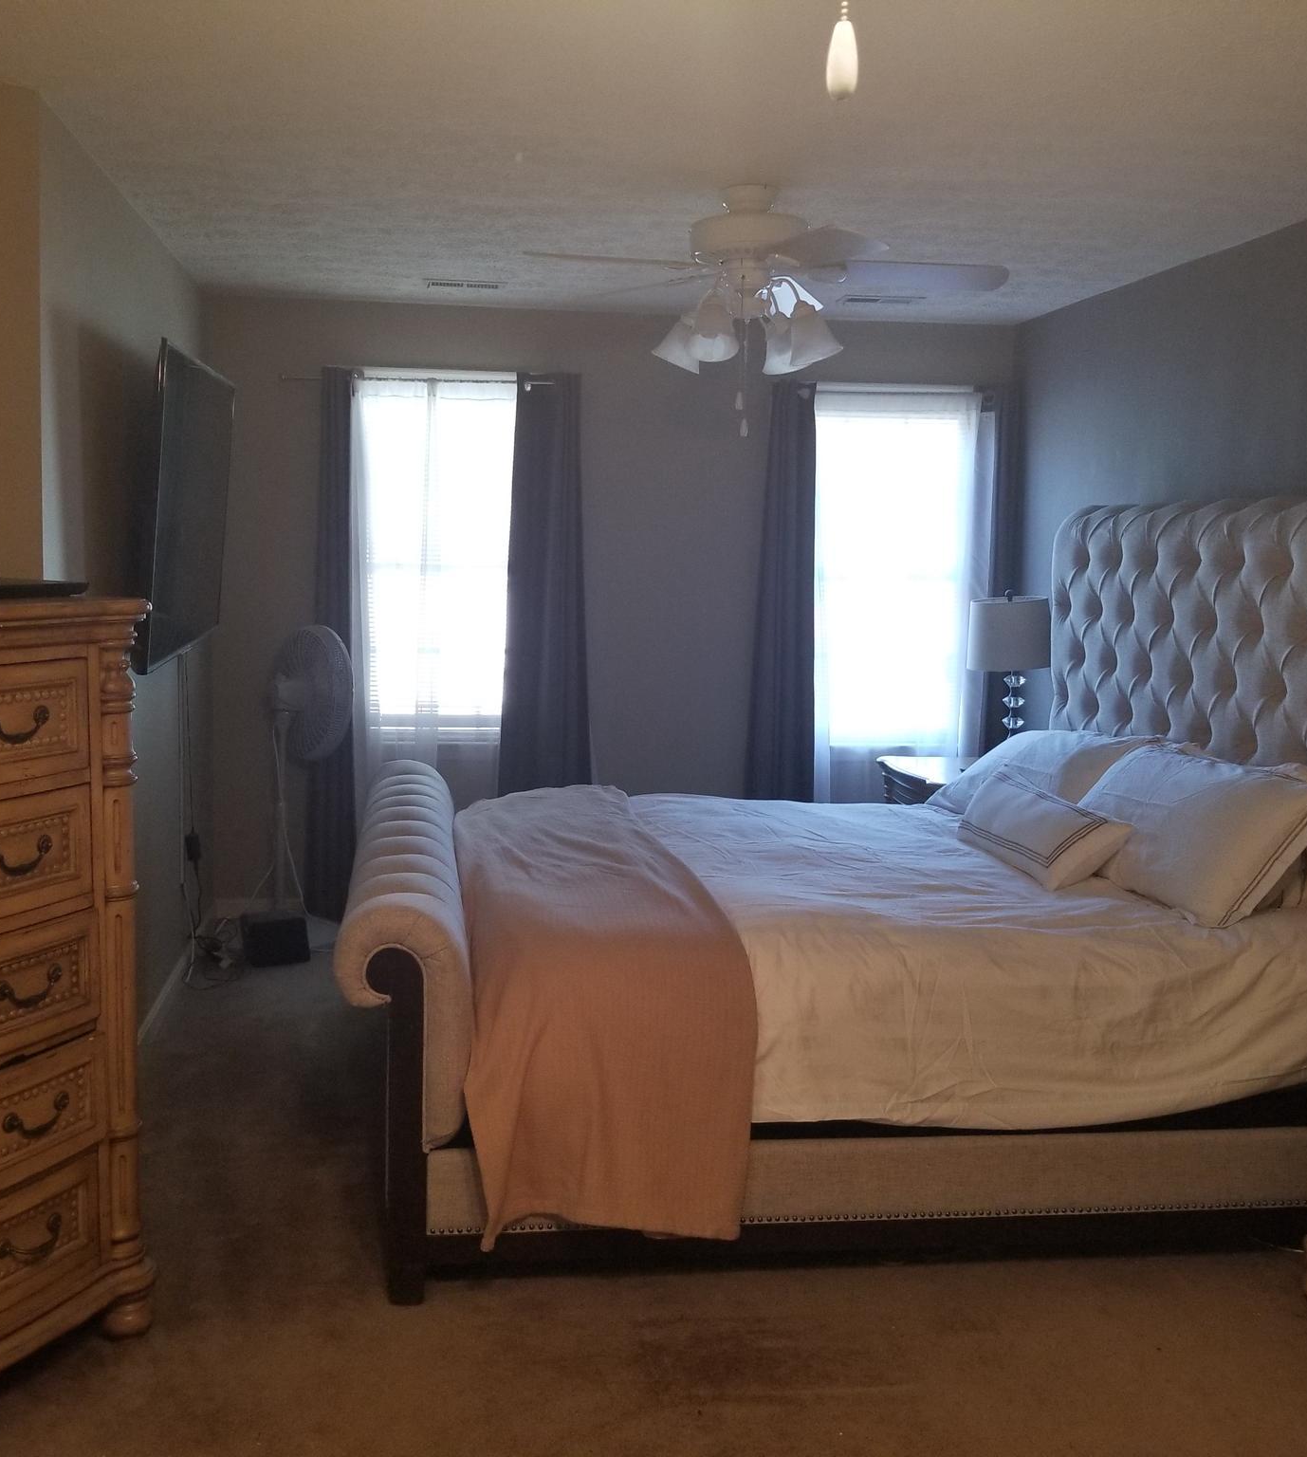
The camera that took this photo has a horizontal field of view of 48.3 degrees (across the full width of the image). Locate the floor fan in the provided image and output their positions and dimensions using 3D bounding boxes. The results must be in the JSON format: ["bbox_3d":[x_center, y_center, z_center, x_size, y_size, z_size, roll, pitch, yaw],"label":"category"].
[{"bbox_3d":[-1.324,0.212,5.365,0.420,1.190,0.480,-4,8,-35],"label":"floor fan"}]

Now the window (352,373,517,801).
[{"bbox_3d":[-0.857,-0.619,5.734,0.650,1.550,0.100,0,7,-9],"label":"window"}]

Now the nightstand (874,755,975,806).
[{"bbox_3d":[1.186,0.498,5.476,0.540,0.690,0.660,0,7,-9],"label":"nightstand"}]

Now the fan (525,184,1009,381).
[{"bbox_3d":[0.282,-1.194,3.927,1.300,0.490,1.300,0,7,-9],"label":"fan"}]

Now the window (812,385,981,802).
[{"bbox_3d":[0.965,-0.621,6.026,0.690,1.550,0.100,0,7,-9],"label":"window"}]

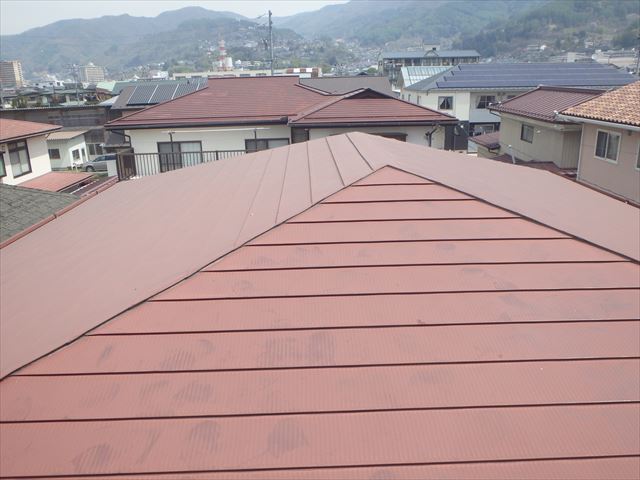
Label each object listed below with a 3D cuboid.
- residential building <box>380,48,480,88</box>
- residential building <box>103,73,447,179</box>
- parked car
[{"bbox_3d":[36.956,-55.904,177.630,31.800,17.600,12.500,-1,17,0],"label":"residential building"},{"bbox_3d":[-1.667,-3.555,23.877,13.100,7.550,9.300,-3,17,-6],"label":"residential building"},{"bbox_3d":[-18.735,-7.022,46.337,4.500,1.480,1.700,-4,17,-11],"label":"parked car"}]

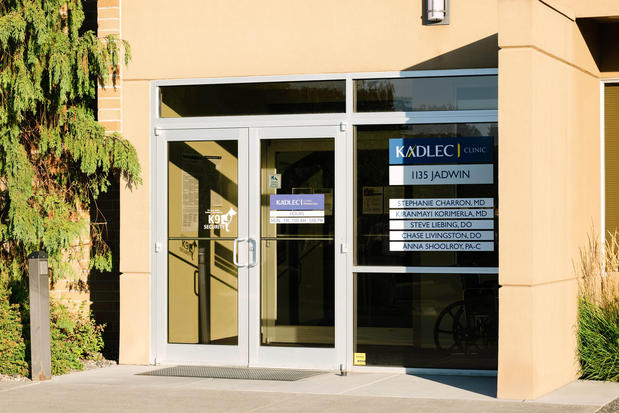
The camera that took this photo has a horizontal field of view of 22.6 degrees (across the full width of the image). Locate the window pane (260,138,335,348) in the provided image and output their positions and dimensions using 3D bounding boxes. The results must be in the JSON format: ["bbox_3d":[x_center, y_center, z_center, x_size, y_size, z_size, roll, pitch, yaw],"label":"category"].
[{"bbox_3d":[-0.109,0.319,13.673,0.712,1.848,0.045,0,-1,21],"label":"window pane"}]

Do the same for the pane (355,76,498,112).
[{"bbox_3d":[1.064,-0.968,13.277,1.450,0.300,0.050,0,-1,21],"label":"pane"}]

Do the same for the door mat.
[{"bbox_3d":[-0.649,1.420,13.256,1.490,0.020,0.840,0,-1,21],"label":"door mat"}]

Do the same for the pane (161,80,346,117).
[{"bbox_3d":[-0.531,-0.965,13.877,1.815,0.296,0.050,0,-1,21],"label":"pane"}]

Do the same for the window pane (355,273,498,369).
[{"bbox_3d":[1.065,0.979,13.256,1.450,0.817,0.050,0,-1,21],"label":"window pane"}]

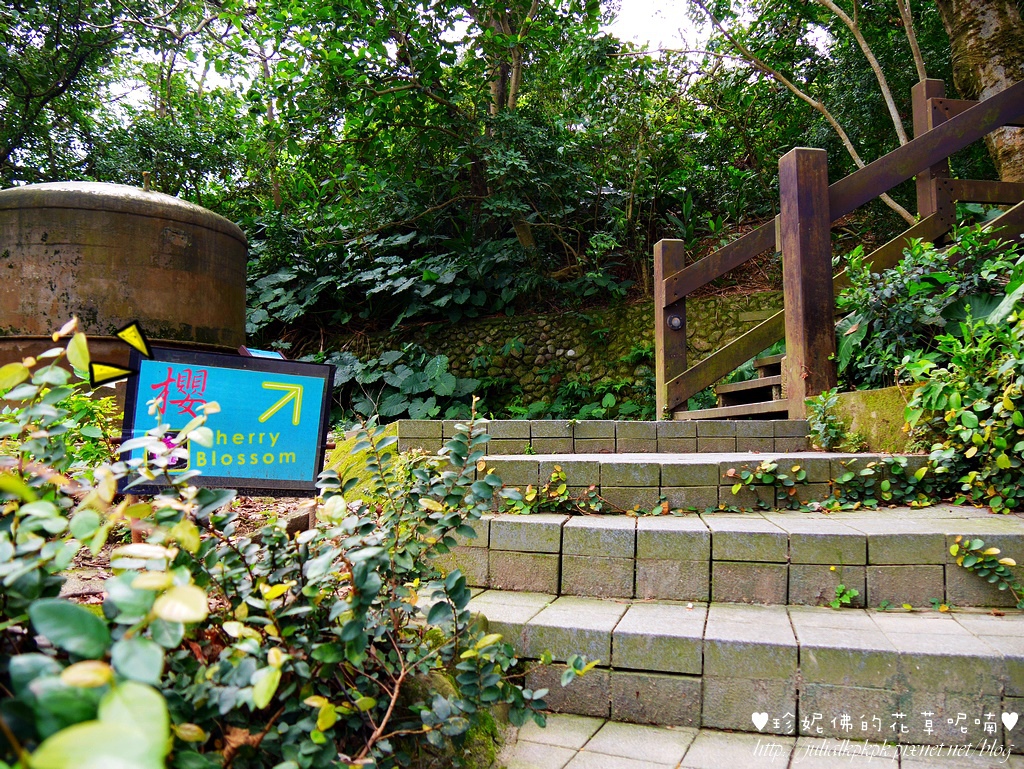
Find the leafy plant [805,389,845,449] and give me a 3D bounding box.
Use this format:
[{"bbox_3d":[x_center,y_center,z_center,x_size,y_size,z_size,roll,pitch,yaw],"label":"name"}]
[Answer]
[{"bbox_3d":[1.515,0.168,4.000,0.195,0.300,0.185,0,-4,0],"label":"leafy plant"}]

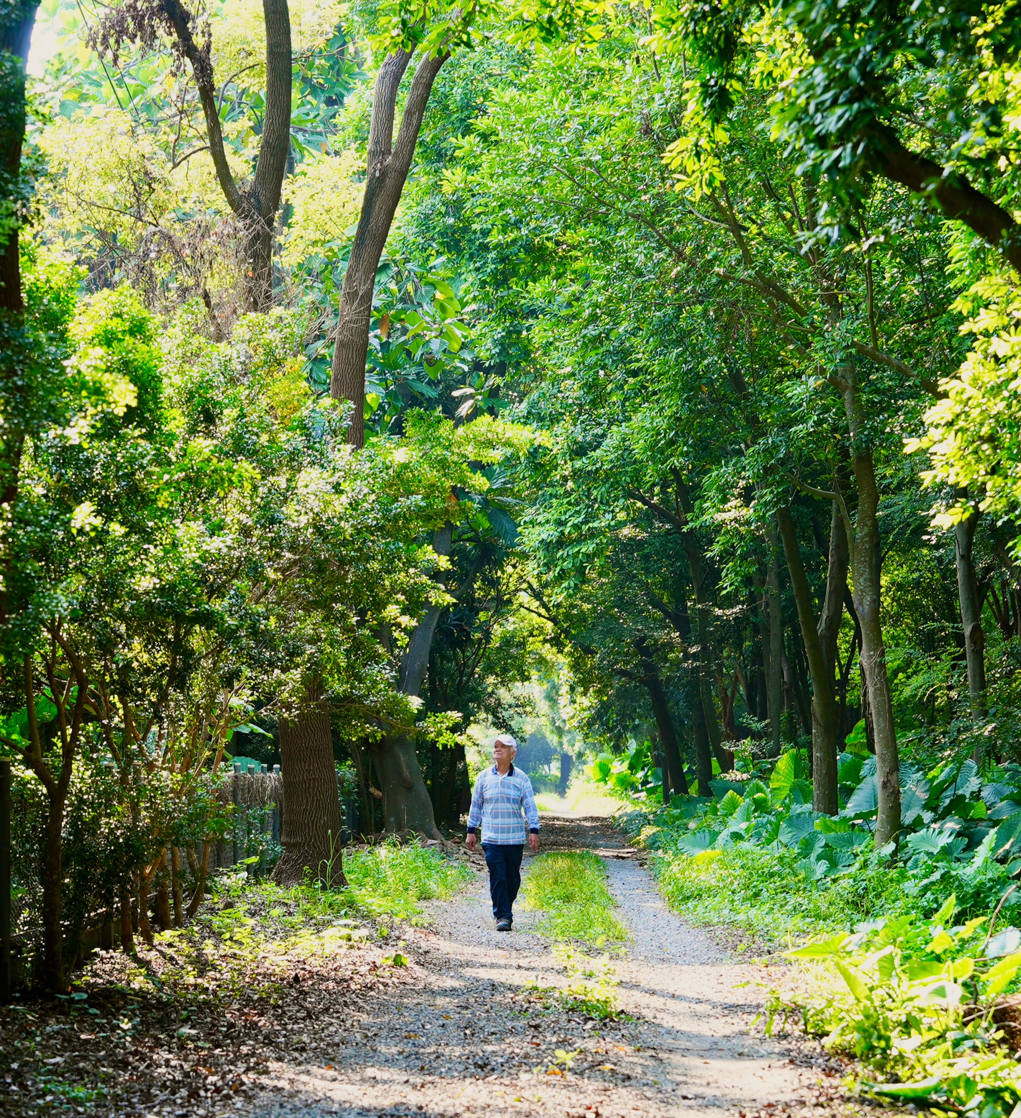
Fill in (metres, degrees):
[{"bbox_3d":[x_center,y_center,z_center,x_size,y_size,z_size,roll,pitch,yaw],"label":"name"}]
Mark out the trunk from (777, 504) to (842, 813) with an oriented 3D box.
[{"bbox_3d":[5.230,1.740,57.000,1.144,5.402,0.750,0,-4,0],"label":"trunk"}]

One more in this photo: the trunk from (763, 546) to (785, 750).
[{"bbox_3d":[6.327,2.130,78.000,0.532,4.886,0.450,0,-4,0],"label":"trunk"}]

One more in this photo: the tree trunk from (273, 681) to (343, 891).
[{"bbox_3d":[-2.440,2.731,39.200,0.866,2.440,0.850,0,-4,0],"label":"tree trunk"}]

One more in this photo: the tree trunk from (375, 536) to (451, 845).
[{"bbox_3d":[-1.506,1.887,50.000,1.110,4.739,0.950,0,-3,0],"label":"tree trunk"}]

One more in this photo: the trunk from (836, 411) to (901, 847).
[{"bbox_3d":[4.887,0.956,44.500,0.894,5.951,0.600,0,-4,0],"label":"trunk"}]

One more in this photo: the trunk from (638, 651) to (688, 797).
[{"bbox_3d":[3.041,3.289,65.000,0.962,2.923,0.650,0,-3,0],"label":"trunk"}]

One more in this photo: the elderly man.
[{"bbox_3d":[-0.067,2.347,27.900,0.619,1.661,0.480,0,-4,6],"label":"elderly man"}]

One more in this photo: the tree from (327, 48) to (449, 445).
[{"bbox_3d":[-1.510,-3.831,40.000,1.494,4.867,0.750,0,-4,0],"label":"tree"}]

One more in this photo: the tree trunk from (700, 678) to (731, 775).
[{"bbox_3d":[4.399,3.598,70.000,0.654,2.080,0.450,0,-3,0],"label":"tree trunk"}]

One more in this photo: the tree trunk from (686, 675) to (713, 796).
[{"bbox_3d":[4.526,4.213,78.000,0.626,2.913,0.500,0,-4,0],"label":"tree trunk"}]

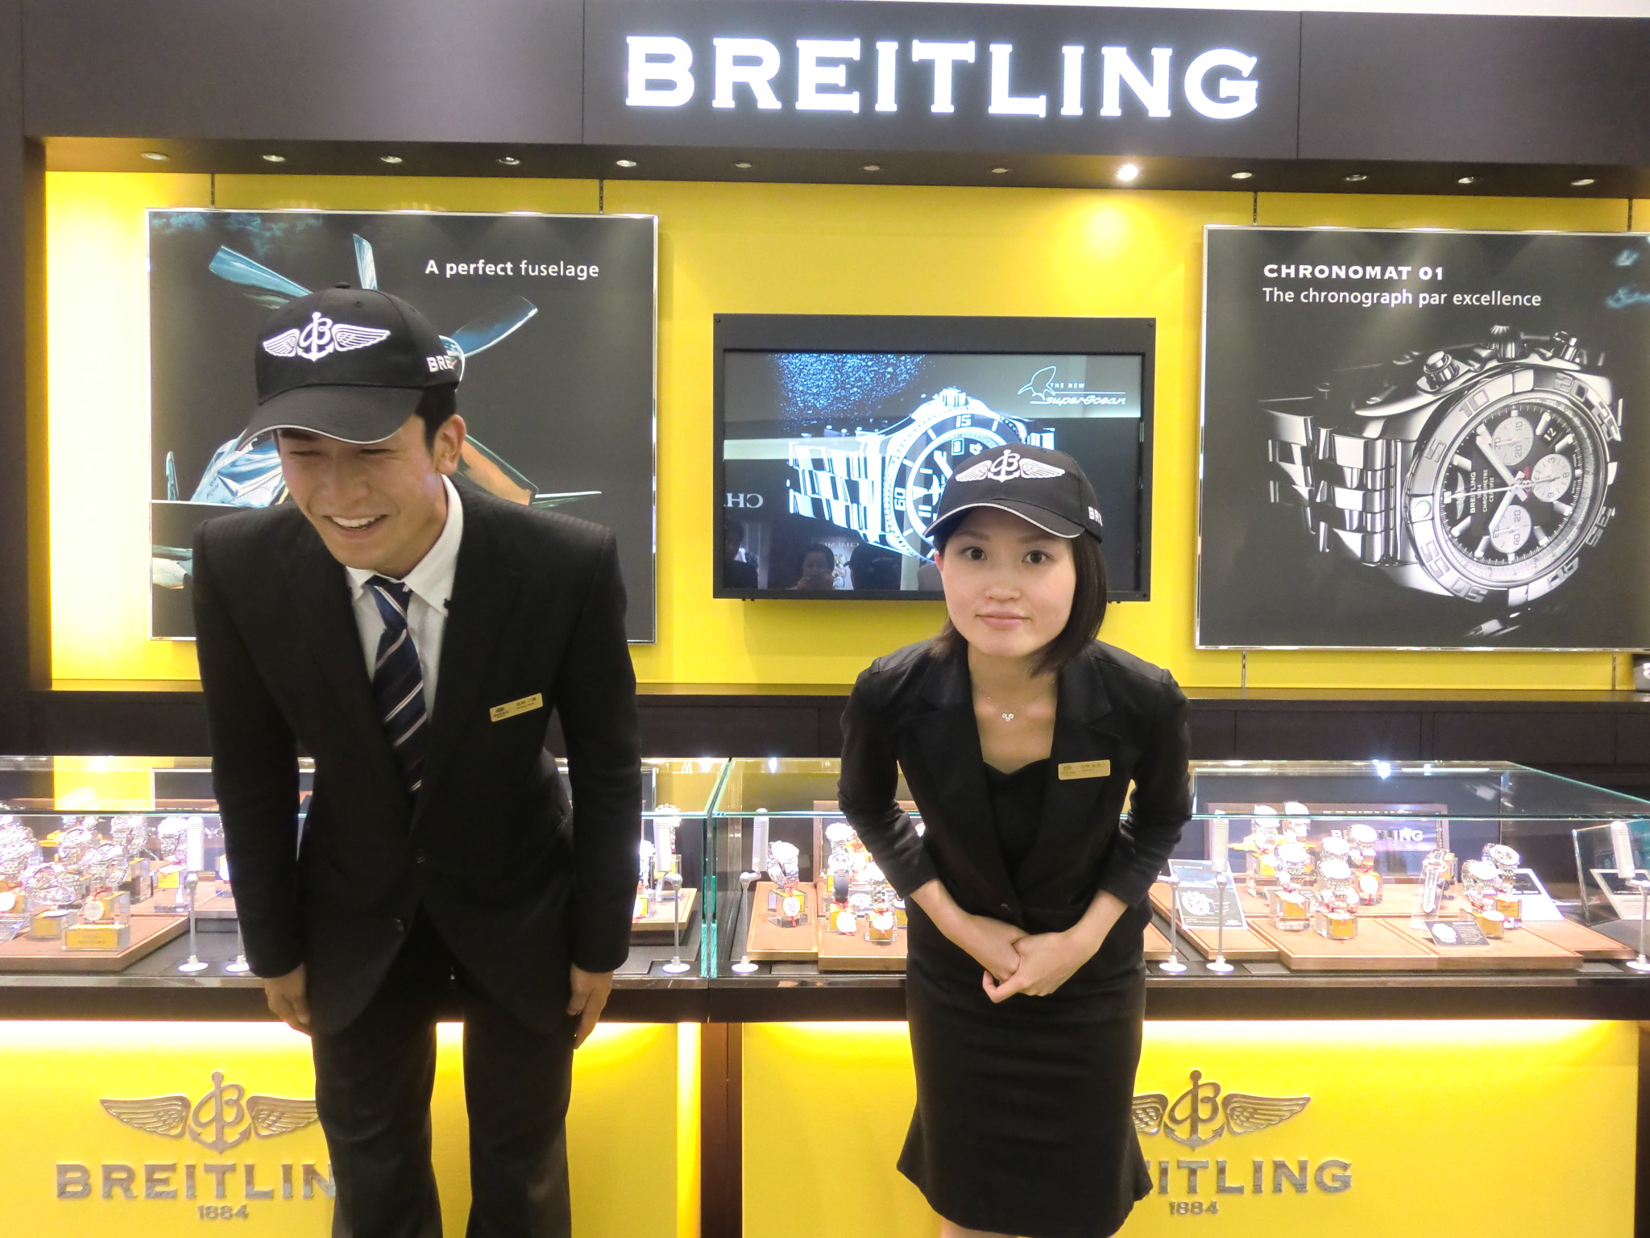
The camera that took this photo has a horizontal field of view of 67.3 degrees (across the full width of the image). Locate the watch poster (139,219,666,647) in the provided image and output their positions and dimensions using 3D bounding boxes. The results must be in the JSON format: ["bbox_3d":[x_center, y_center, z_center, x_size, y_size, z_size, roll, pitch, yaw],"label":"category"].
[{"bbox_3d":[-0.992,-0.448,2.942,1.191,1.007,0.040,1,2,-1],"label":"watch poster"}]

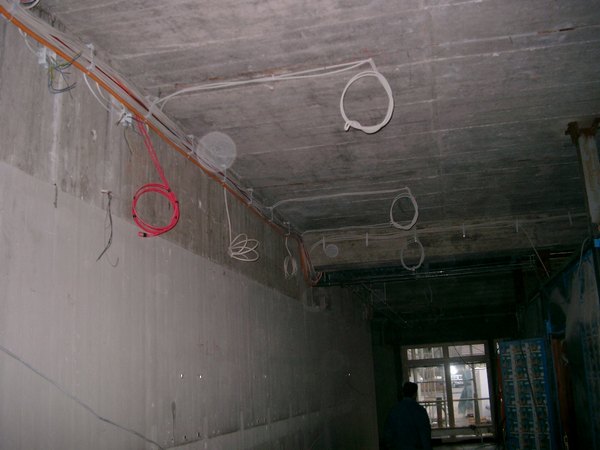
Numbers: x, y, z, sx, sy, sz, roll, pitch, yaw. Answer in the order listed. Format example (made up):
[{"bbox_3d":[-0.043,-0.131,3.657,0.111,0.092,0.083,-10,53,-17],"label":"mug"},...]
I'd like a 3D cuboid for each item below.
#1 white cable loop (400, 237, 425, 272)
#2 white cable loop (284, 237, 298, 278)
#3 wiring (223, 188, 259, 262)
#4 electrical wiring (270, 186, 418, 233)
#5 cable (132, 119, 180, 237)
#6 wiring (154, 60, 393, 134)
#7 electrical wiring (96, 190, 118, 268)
[{"bbox_3d":[1.170,0.307,6.671,0.250,0.380,0.080,-5,-14,14],"label":"white cable loop"},{"bbox_3d":[-0.083,0.307,6.258,0.140,0.430,0.150,-5,-14,14],"label":"white cable loop"},{"bbox_3d":[-0.424,0.004,4.733,0.270,0.530,0.180,-5,-14,14],"label":"wiring"},{"bbox_3d":[0.371,-0.082,5.604,1.320,0.370,0.180,-5,-14,14],"label":"electrical wiring"},{"bbox_3d":[-0.788,-0.255,3.521,0.270,0.670,0.140,-5,-14,14],"label":"cable"},{"bbox_3d":[-0.172,-0.595,3.376,1.340,0.390,0.160,-5,-14,14],"label":"wiring"},{"bbox_3d":[-0.921,0.017,3.068,0.090,0.360,0.160,-5,-14,14],"label":"electrical wiring"}]

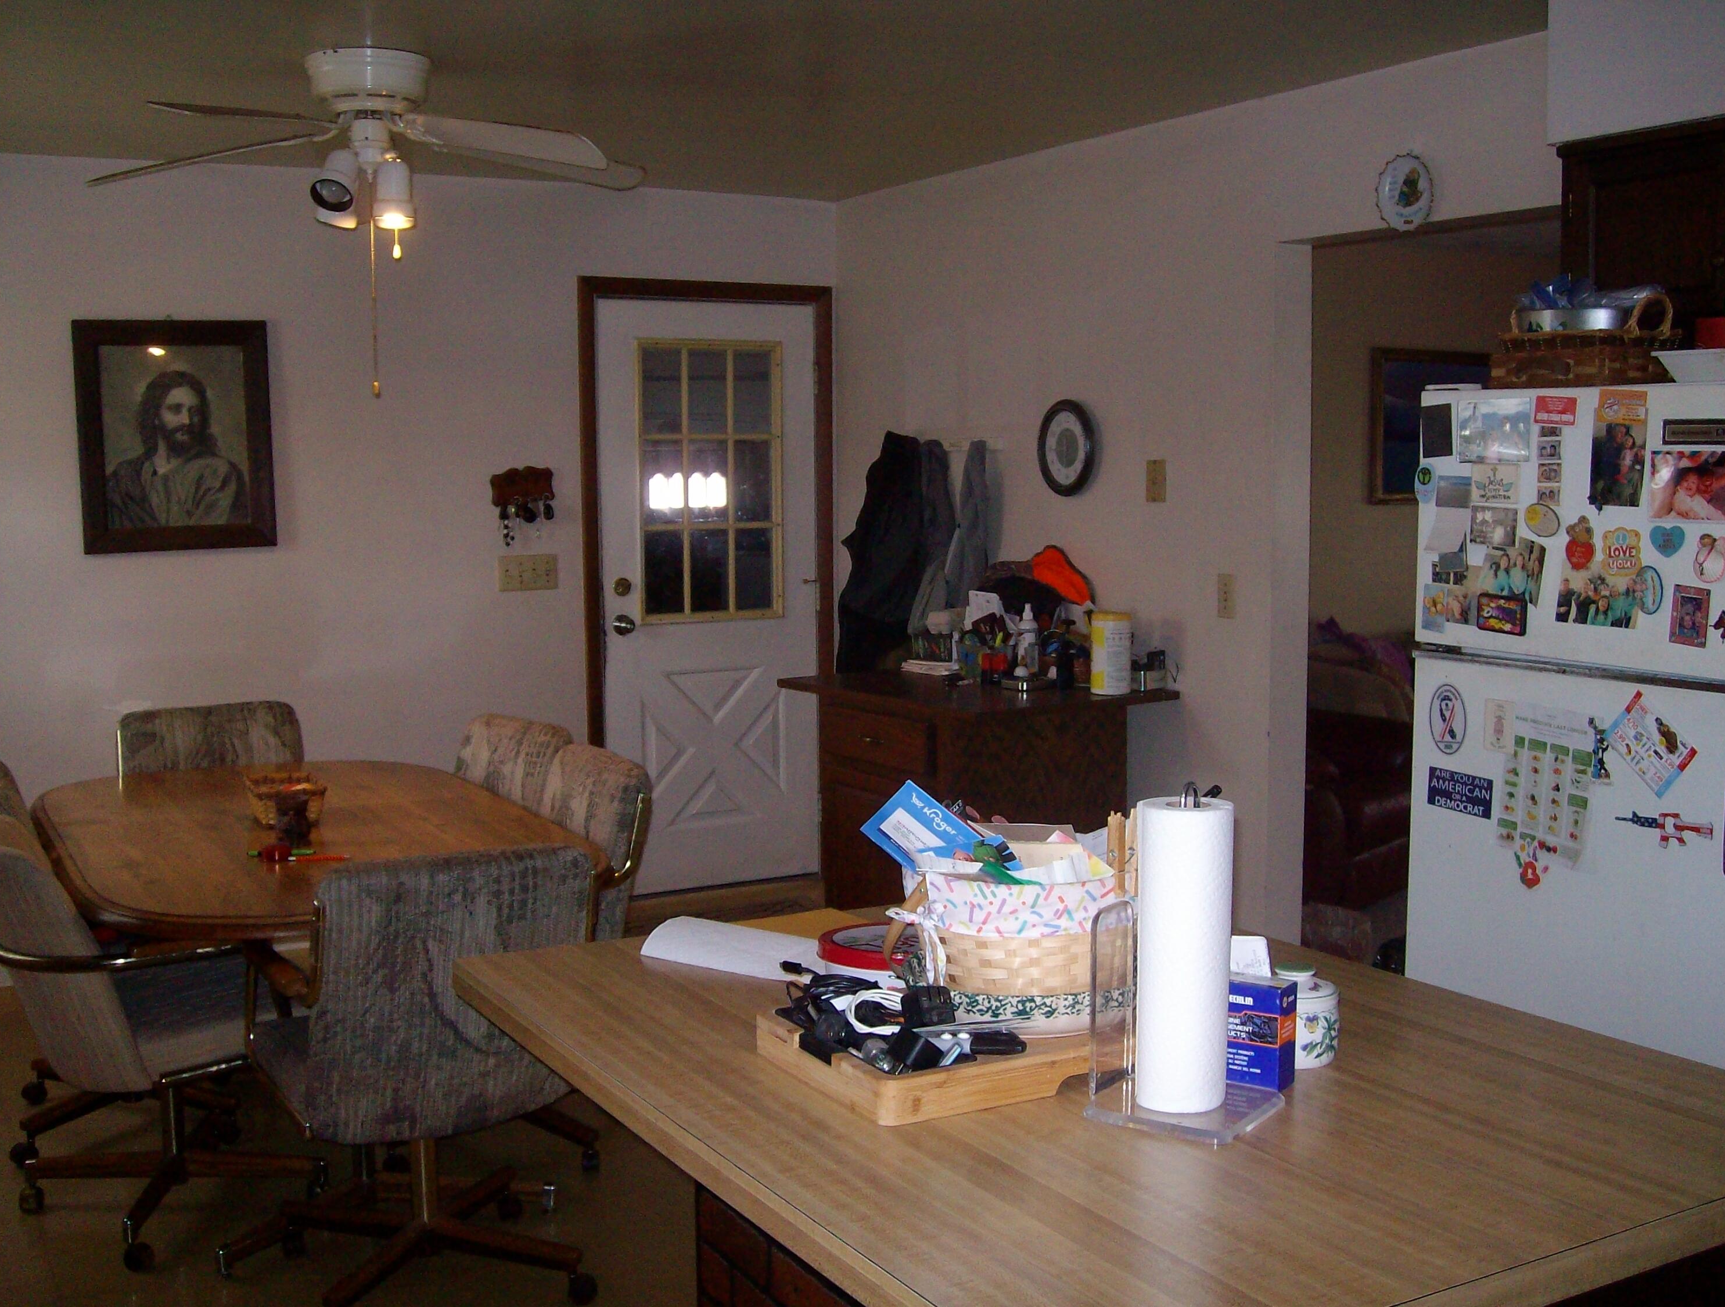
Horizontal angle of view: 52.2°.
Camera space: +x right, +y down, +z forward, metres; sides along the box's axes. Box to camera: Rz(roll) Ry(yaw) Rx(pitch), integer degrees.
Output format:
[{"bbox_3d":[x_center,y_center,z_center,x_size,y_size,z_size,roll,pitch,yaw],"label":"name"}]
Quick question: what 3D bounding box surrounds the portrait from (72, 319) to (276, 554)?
[{"bbox_3d":[-2.015,-0.637,5.181,0.534,0.671,0.030,-4,7,-29],"label":"portrait"}]

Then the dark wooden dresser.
[{"bbox_3d":[0.302,0.542,4.888,0.723,0.912,0.891,-4,7,-31],"label":"dark wooden dresser"}]

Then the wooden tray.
[{"bbox_3d":[0.127,0.379,1.764,0.385,0.040,0.258,-4,6,-28],"label":"wooden tray"}]

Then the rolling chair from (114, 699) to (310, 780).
[{"bbox_3d":[-1.639,0.603,4.634,0.550,0.880,0.600,-4,7,-31],"label":"rolling chair"}]

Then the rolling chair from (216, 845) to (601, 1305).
[{"bbox_3d":[-0.806,0.747,3.242,0.540,0.835,0.610,-3,7,-26],"label":"rolling chair"}]

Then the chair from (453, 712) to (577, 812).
[{"bbox_3d":[-1.117,0.625,4.404,0.610,0.835,0.540,-5,8,-37],"label":"chair"}]

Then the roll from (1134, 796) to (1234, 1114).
[{"bbox_3d":[0.295,0.274,1.615,0.090,0.280,0.090,1,6,10],"label":"roll"}]

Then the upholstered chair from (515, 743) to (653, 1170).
[{"bbox_3d":[-0.820,0.679,3.879,0.610,0.835,0.540,-4,7,-32],"label":"upholstered chair"}]

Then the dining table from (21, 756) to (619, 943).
[{"bbox_3d":[-1.237,0.740,3.905,1.030,0.745,1.820,-4,7,-30],"label":"dining table"}]

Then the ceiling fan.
[{"bbox_3d":[-1.111,-1.151,3.992,1.320,0.385,1.320,-1,6,0],"label":"ceiling fan"}]

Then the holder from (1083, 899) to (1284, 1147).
[{"bbox_3d":[0.300,0.331,1.629,0.143,0.180,0.143,4,8,35],"label":"holder"}]

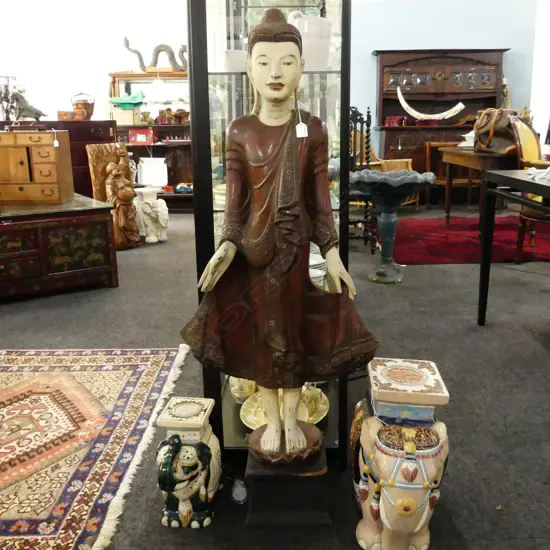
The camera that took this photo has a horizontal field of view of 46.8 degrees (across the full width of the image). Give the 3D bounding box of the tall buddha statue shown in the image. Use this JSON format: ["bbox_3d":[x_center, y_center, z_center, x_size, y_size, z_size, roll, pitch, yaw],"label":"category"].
[{"bbox_3d":[0.009,-0.076,1.604,0.510,1.110,0.260,-1,13,0],"label":"tall buddha statue"}]

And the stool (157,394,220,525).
[{"bbox_3d":[-0.210,0.474,1.647,0.150,0.285,0.220,-1,13,0],"label":"stool"}]

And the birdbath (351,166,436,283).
[{"bbox_3d":[0.747,-0.331,4.164,0.560,0.700,0.560,-1,13,0],"label":"birdbath"}]

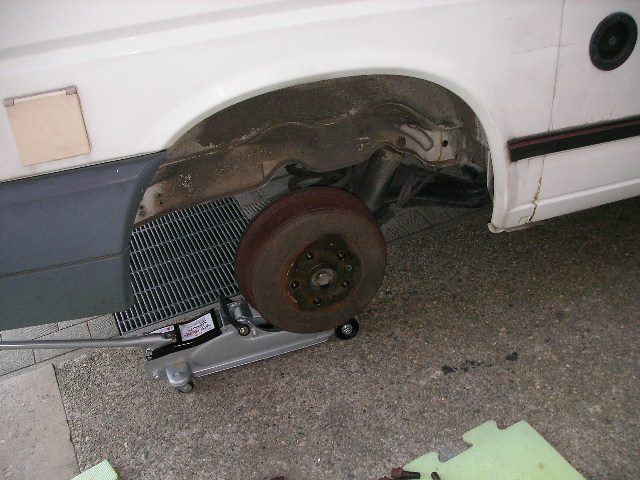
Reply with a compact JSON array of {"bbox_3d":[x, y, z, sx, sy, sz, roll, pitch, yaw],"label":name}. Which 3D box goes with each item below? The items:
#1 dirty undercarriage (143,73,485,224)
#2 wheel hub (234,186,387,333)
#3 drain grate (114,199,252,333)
[{"bbox_3d":[-0.017,-0.171,1.397,0.690,0.360,0.360,-15,32,-14],"label":"dirty undercarriage"},{"bbox_3d":[-0.006,0.057,1.405,0.312,0.312,0.092,-15,32,-14],"label":"wheel hub"},{"bbox_3d":[-0.379,0.040,1.914,0.425,0.030,0.440,-18,46,-18],"label":"drain grate"}]

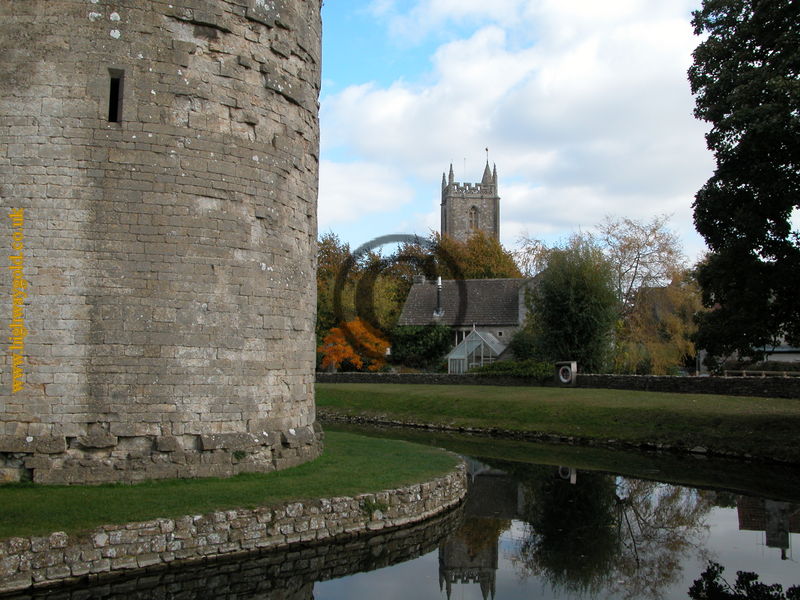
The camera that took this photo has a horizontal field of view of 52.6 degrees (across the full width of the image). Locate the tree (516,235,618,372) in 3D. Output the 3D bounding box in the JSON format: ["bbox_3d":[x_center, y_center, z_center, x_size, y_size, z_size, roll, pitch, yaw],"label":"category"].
[{"bbox_3d":[9.444,0.285,45.608,5.700,8.024,5.200,0,-4,12],"label":"tree"}]

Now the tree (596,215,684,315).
[{"bbox_3d":[14.484,-1.019,48.715,5.500,8.346,5.000,0,-4,17],"label":"tree"}]

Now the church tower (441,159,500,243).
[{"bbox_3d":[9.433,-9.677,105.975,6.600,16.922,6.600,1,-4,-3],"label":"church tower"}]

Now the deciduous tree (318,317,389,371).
[{"bbox_3d":[-2.990,3.114,50.323,4.500,4.120,4.100,1,-5,-3],"label":"deciduous tree"}]

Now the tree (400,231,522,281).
[{"bbox_3d":[6.340,0.433,83.998,12.300,15.240,10.500,0,-5,4],"label":"tree"}]

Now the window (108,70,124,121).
[{"bbox_3d":[-4.969,-3.548,14.193,0.264,0.955,0.300,2,-4,-17],"label":"window"}]

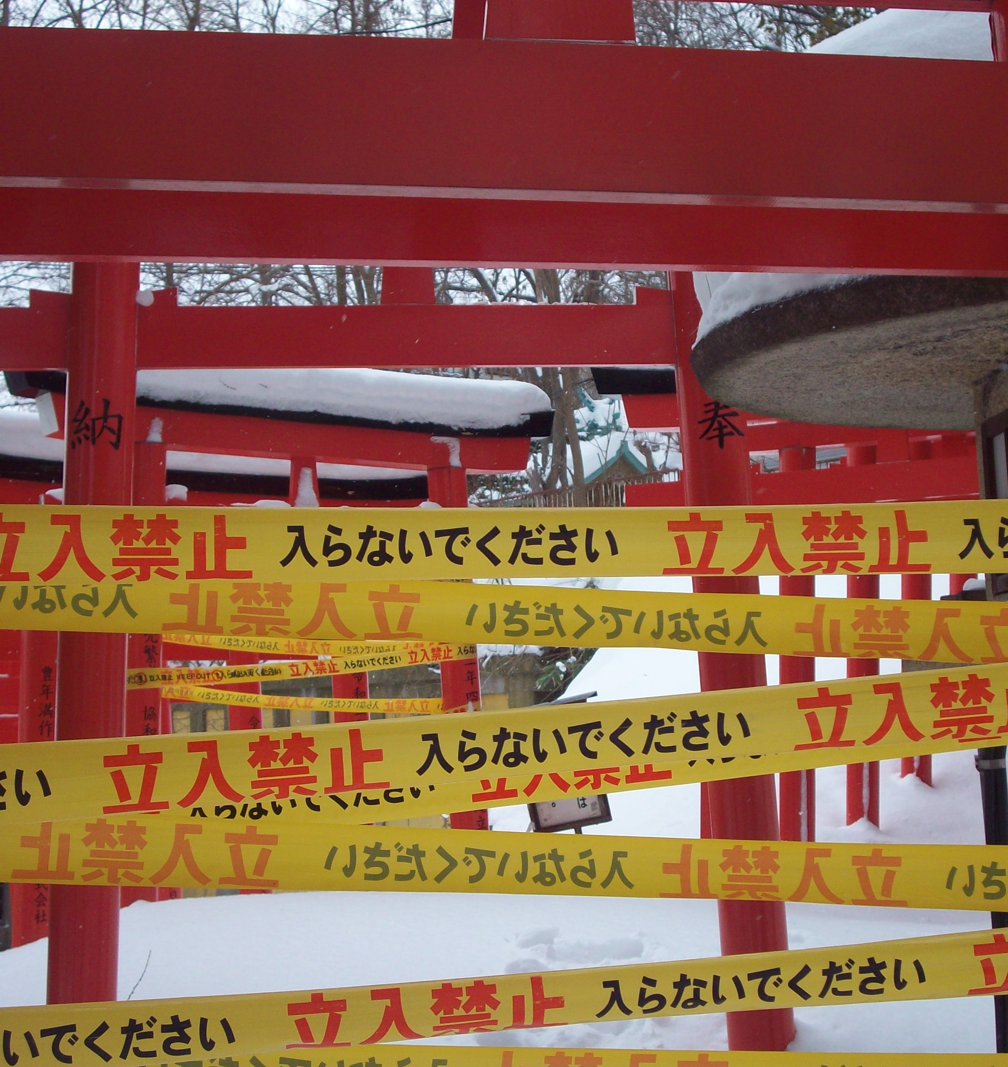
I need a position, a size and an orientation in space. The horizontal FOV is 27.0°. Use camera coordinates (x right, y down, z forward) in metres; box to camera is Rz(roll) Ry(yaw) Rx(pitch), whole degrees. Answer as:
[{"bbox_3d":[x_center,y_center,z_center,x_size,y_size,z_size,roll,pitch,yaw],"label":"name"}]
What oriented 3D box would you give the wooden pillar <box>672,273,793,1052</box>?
[{"bbox_3d":[0.614,0.285,5.675,0.177,2.197,0.177,-4,-5,0],"label":"wooden pillar"}]

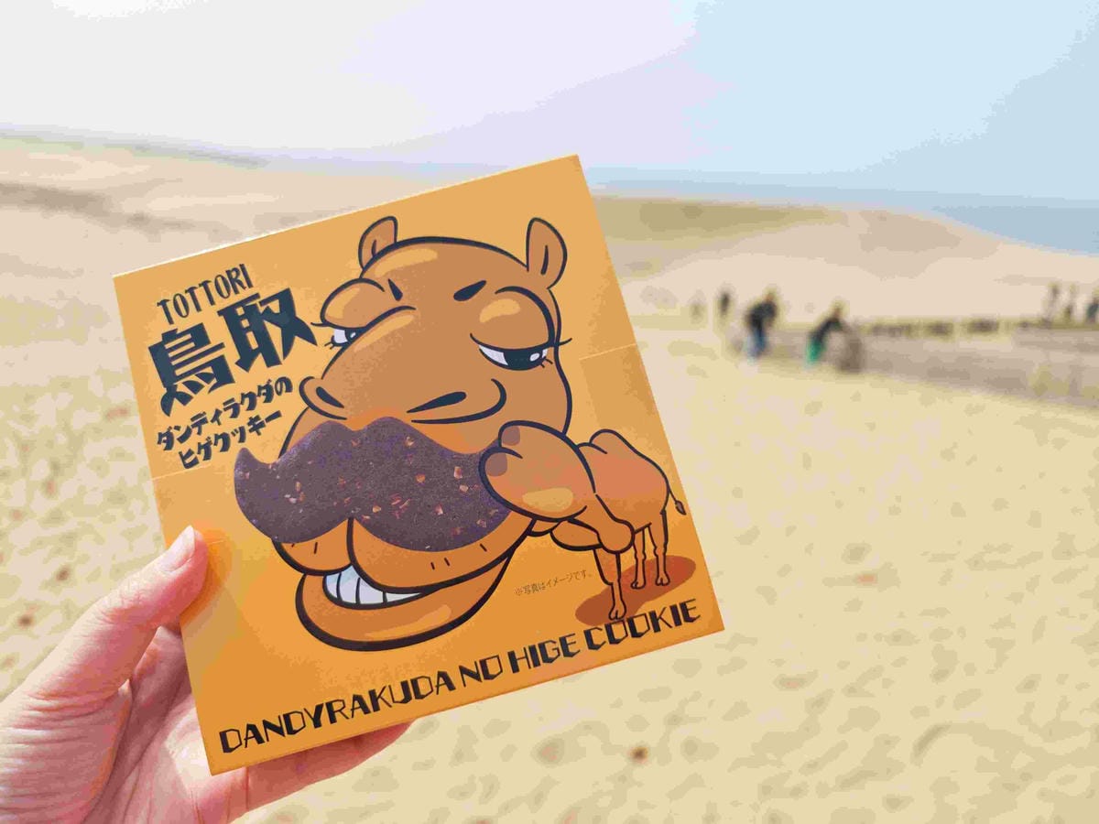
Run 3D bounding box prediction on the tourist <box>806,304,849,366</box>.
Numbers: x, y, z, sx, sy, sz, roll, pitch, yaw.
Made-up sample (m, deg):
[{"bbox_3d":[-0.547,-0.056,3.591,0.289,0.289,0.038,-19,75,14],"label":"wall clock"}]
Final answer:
[{"bbox_3d":[6.471,-1.823,17.000,0.850,1.450,0.550,1,18,-6],"label":"tourist"}]

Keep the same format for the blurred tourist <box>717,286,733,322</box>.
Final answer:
[{"bbox_3d":[8.046,-4.895,33.500,0.520,1.660,0.380,4,18,6],"label":"blurred tourist"}]

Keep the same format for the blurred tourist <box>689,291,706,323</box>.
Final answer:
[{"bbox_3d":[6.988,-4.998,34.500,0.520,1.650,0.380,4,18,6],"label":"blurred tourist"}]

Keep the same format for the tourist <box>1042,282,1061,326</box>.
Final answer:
[{"bbox_3d":[18.575,-3.996,27.000,0.520,1.650,0.400,10,20,21],"label":"tourist"}]

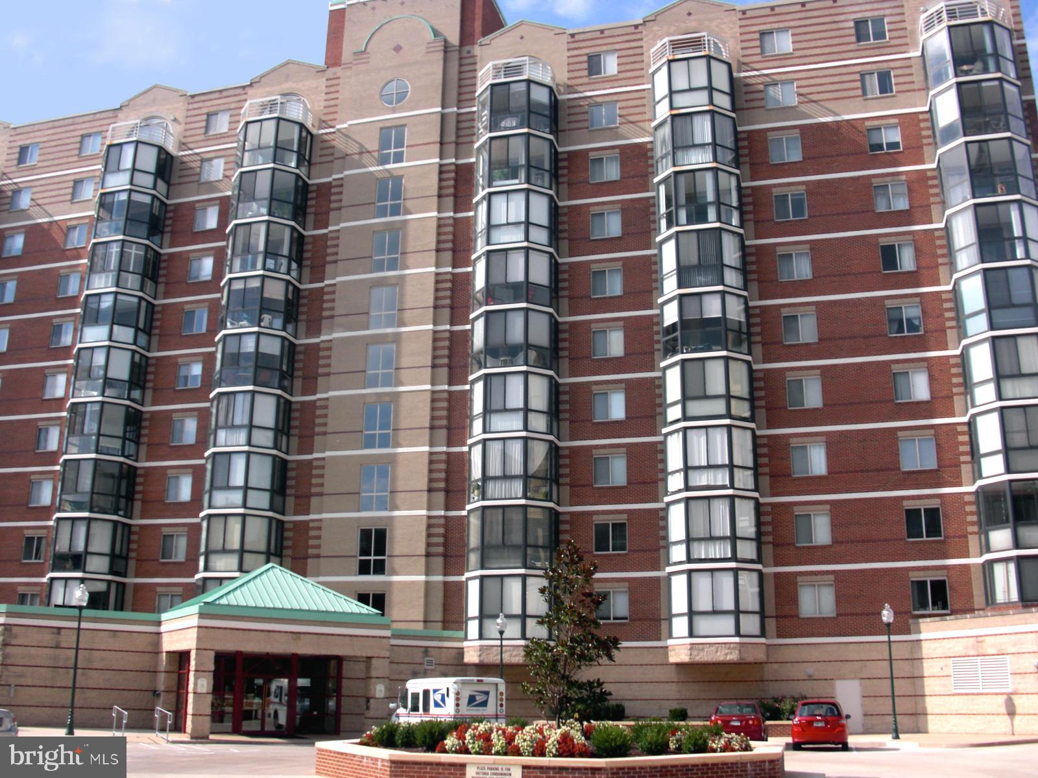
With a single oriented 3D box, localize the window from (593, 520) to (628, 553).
[{"bbox_3d":[3.749,6.039,44.170,1.390,1.290,0.130,-4,-17,15],"label":"window"}]

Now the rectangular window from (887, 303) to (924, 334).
[{"bbox_3d":[15.204,-2.732,42.526,1.350,1.240,0.140,-4,-17,15],"label":"rectangular window"}]

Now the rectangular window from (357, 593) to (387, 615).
[{"bbox_3d":[-6.252,9.557,45.217,1.307,2.029,0.120,-4,-17,15],"label":"rectangular window"}]

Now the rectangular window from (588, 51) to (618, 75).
[{"bbox_3d":[3.875,-15.057,49.986,1.365,1.267,0.150,-4,-17,15],"label":"rectangular window"}]

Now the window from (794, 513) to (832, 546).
[{"bbox_3d":[11.248,5.340,41.218,1.350,1.240,0.140,-4,-17,15],"label":"window"}]

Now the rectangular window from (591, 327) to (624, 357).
[{"bbox_3d":[3.795,-1.979,46.011,1.365,1.267,0.150,-4,-17,15],"label":"rectangular window"}]

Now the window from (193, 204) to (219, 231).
[{"bbox_3d":[-15.335,-8.387,53.009,1.350,1.240,0.140,-4,-17,15],"label":"window"}]

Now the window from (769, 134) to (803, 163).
[{"bbox_3d":[11.477,-10.360,46.437,1.357,1.304,0.120,-4,-17,15],"label":"window"}]

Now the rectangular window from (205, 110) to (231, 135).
[{"bbox_3d":[-15.239,-13.493,54.625,1.350,1.240,0.140,-4,-17,15],"label":"rectangular window"}]

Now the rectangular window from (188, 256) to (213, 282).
[{"bbox_3d":[-15.731,-5.939,53.422,1.390,1.290,0.130,-4,-17,15],"label":"rectangular window"}]

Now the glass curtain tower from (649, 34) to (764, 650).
[{"bbox_3d":[7.442,-2.683,44.183,3.820,25.913,2.120,-4,-17,15],"label":"glass curtain tower"}]

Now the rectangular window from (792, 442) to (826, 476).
[{"bbox_3d":[11.362,2.745,42.249,1.340,1.230,0.120,-4,-17,15],"label":"rectangular window"}]

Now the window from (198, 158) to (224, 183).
[{"bbox_3d":[-15.297,-10.917,53.798,1.350,1.240,0.140,-4,-17,15],"label":"window"}]

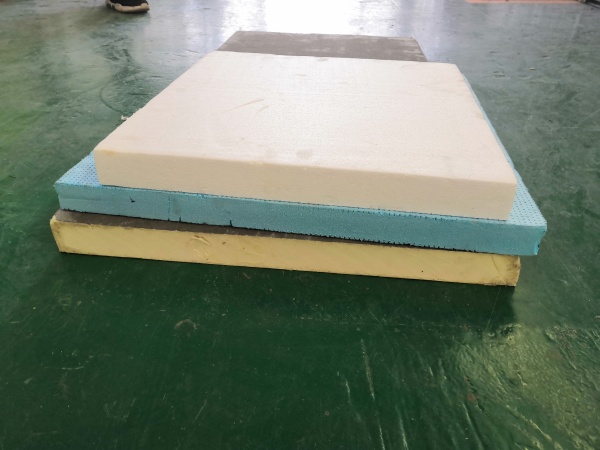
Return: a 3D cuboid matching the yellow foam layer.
[{"bbox_3d":[0.030,-0.293,1.102,0.600,0.049,1.200,4,34,4],"label":"yellow foam layer"}]

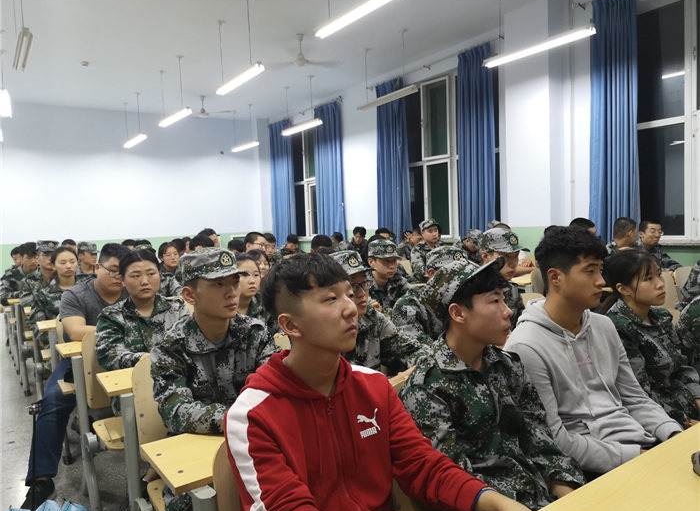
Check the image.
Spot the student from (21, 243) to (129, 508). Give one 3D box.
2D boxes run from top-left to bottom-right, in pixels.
[{"bbox_3d":[-1.401,0.589,3.100,0.720,1.290,0.780,-5,4,-34],"label":"student"}]

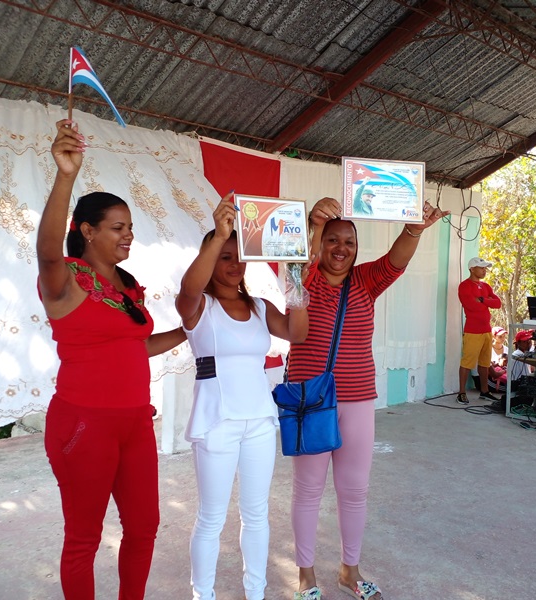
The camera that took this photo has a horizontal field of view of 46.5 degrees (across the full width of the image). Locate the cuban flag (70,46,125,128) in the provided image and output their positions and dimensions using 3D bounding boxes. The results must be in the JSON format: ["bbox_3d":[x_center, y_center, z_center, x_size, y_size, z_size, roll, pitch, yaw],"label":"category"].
[{"bbox_3d":[-0.590,-0.742,2.170,0.190,0.265,0.080,1,2,-6],"label":"cuban flag"}]

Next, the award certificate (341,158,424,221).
[{"bbox_3d":[0.448,-0.423,2.420,0.338,0.245,0.020,2,-3,-9],"label":"award certificate"}]

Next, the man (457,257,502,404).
[{"bbox_3d":[2.480,0.335,7.320,0.490,1.680,0.360,-1,3,-41],"label":"man"}]

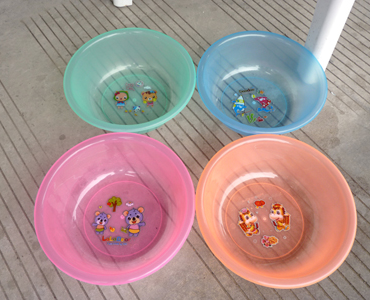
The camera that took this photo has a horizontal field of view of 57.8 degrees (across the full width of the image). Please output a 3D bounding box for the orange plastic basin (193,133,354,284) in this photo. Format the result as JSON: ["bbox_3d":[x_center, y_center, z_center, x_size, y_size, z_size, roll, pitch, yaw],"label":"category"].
[{"bbox_3d":[0.183,0.133,0.730,0.324,0.112,0.324,0,62,-1],"label":"orange plastic basin"}]

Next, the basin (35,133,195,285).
[{"bbox_3d":[-0.142,0.128,0.728,0.324,0.112,0.324,0,62,-1],"label":"basin"}]

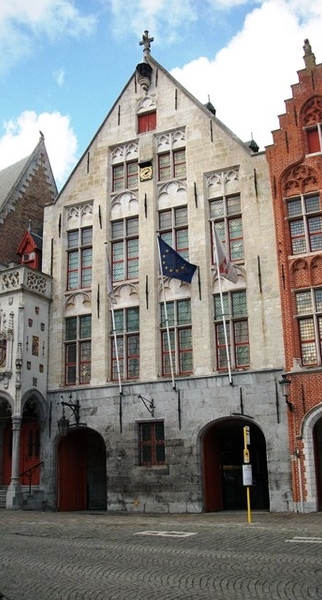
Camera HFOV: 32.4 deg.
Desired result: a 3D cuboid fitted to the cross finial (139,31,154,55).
[{"bbox_3d":[-0.633,-11.592,24.945,0.707,1.232,0.687,-9,-17,25],"label":"cross finial"}]

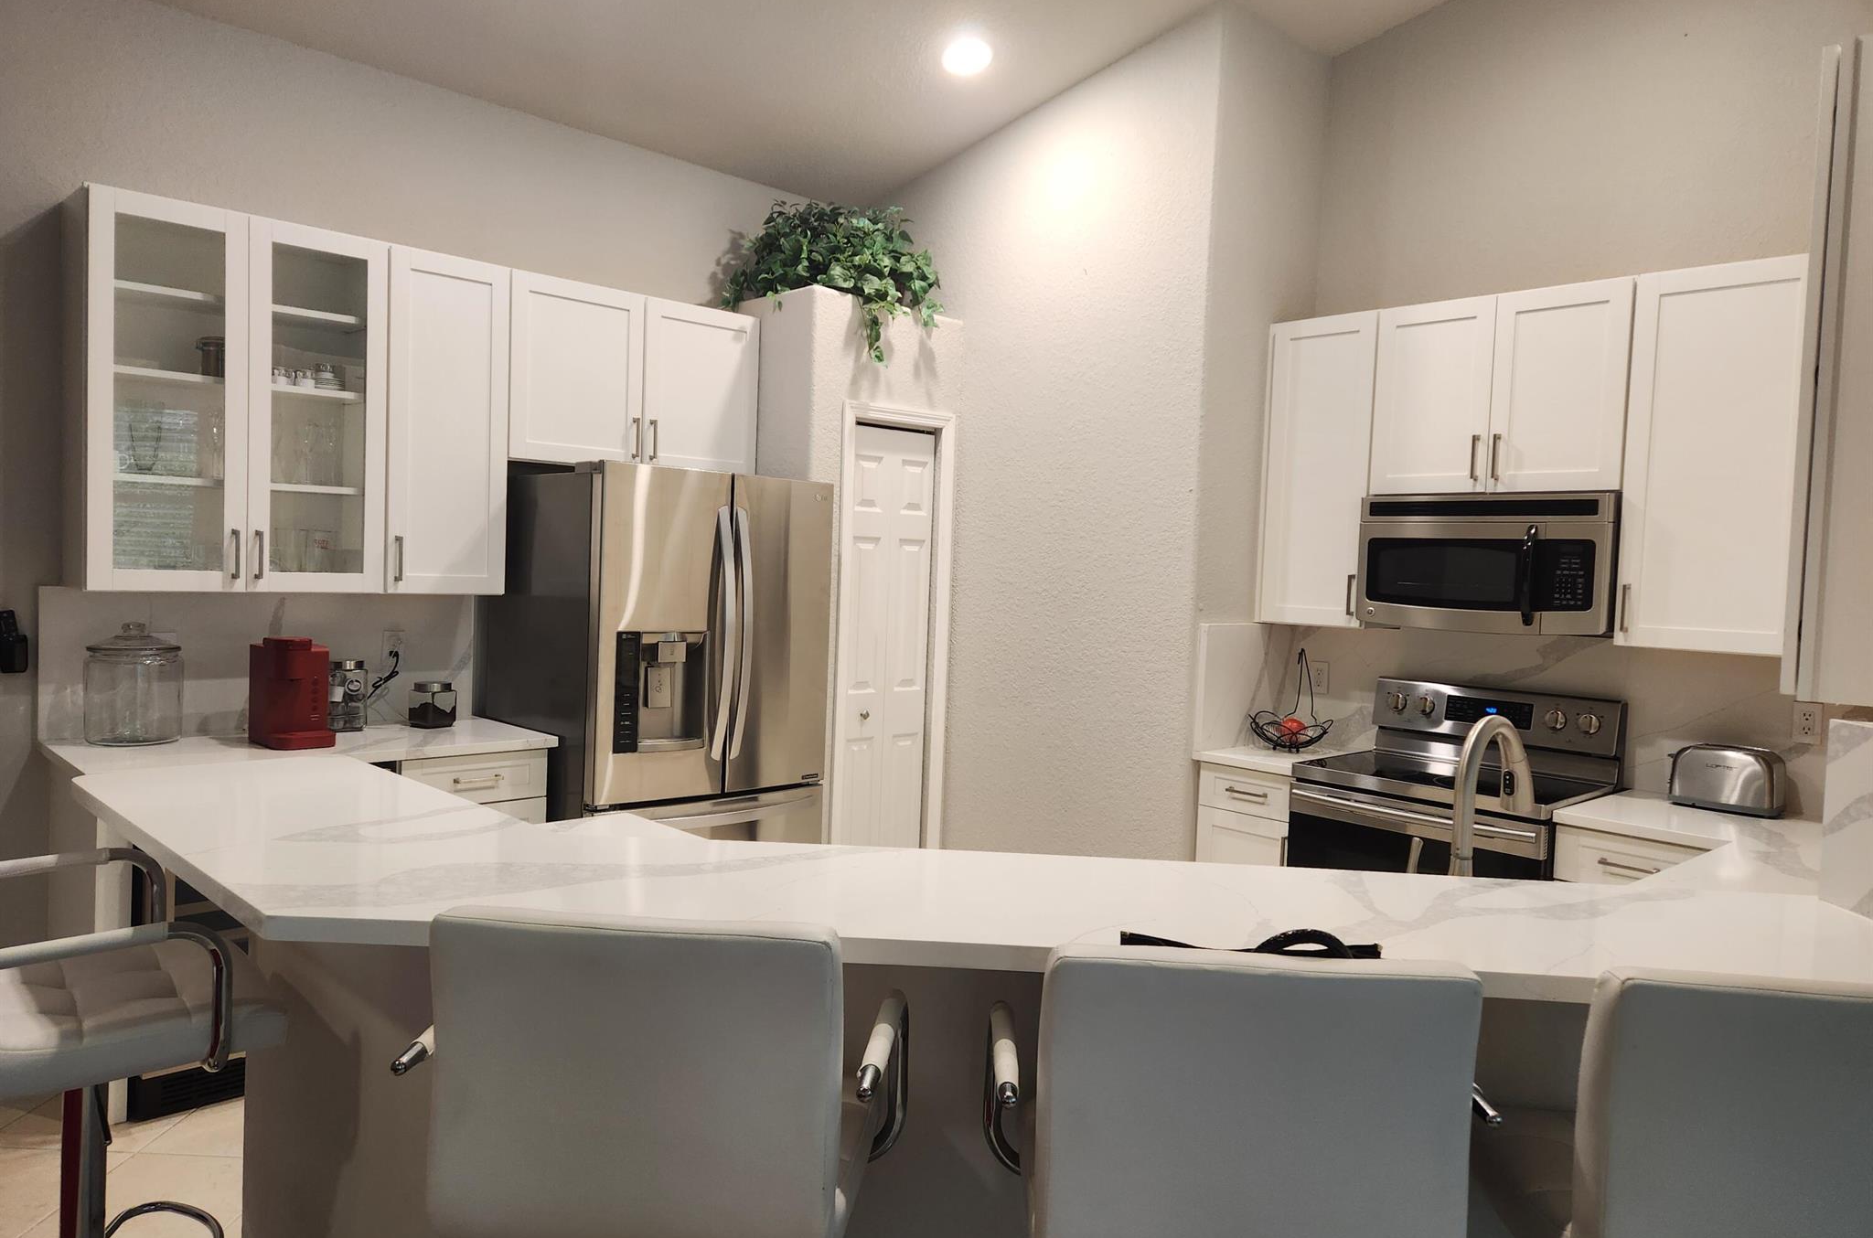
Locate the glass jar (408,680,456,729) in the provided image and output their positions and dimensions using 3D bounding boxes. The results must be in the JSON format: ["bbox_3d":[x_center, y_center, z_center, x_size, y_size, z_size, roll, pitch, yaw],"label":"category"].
[{"bbox_3d":[-1.655,0.282,4.092,0.108,0.139,0.108,3,3,23],"label":"glass jar"}]

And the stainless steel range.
[{"bbox_3d":[1.569,0.811,3.815,0.675,1.185,0.760,0,4,-44],"label":"stainless steel range"}]

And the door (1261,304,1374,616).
[{"bbox_3d":[1.309,-0.502,4.274,0.030,1.050,0.390,0,4,-44],"label":"door"}]

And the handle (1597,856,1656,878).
[{"bbox_3d":[1.788,0.641,3.216,0.033,0.013,0.142,0,3,-43],"label":"handle"}]

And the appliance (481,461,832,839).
[{"bbox_3d":[-0.953,0.396,4.336,0.895,1.780,0.885,0,3,-43],"label":"appliance"}]

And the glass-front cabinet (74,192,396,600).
[{"bbox_3d":[-2.042,-0.609,3.622,0.760,1.050,0.343,0,3,-43],"label":"glass-front cabinet"}]

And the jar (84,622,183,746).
[{"bbox_3d":[-2.292,0.184,3.547,0.235,0.345,0.235,0,4,-44],"label":"jar"}]

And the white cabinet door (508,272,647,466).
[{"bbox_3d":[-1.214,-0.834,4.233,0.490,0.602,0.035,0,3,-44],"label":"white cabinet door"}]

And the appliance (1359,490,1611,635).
[{"bbox_3d":[1.777,-0.176,3.933,0.410,0.417,0.765,0,3,-43],"label":"appliance"}]

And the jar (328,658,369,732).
[{"bbox_3d":[-1.866,0.244,3.933,0.103,0.212,0.103,2,2,0],"label":"jar"}]

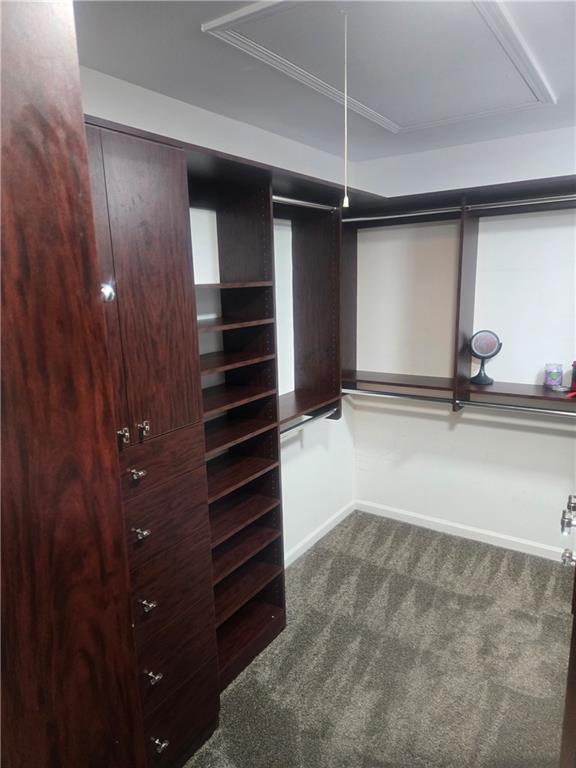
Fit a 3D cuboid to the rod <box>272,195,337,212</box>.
[{"bbox_3d":[0.071,-0.859,2.422,0.025,0.027,0.602,6,14,33],"label":"rod"}]

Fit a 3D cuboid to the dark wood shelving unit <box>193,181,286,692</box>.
[{"bbox_3d":[-0.327,0.219,2.196,0.305,2.156,0.595,6,14,33],"label":"dark wood shelving unit"}]

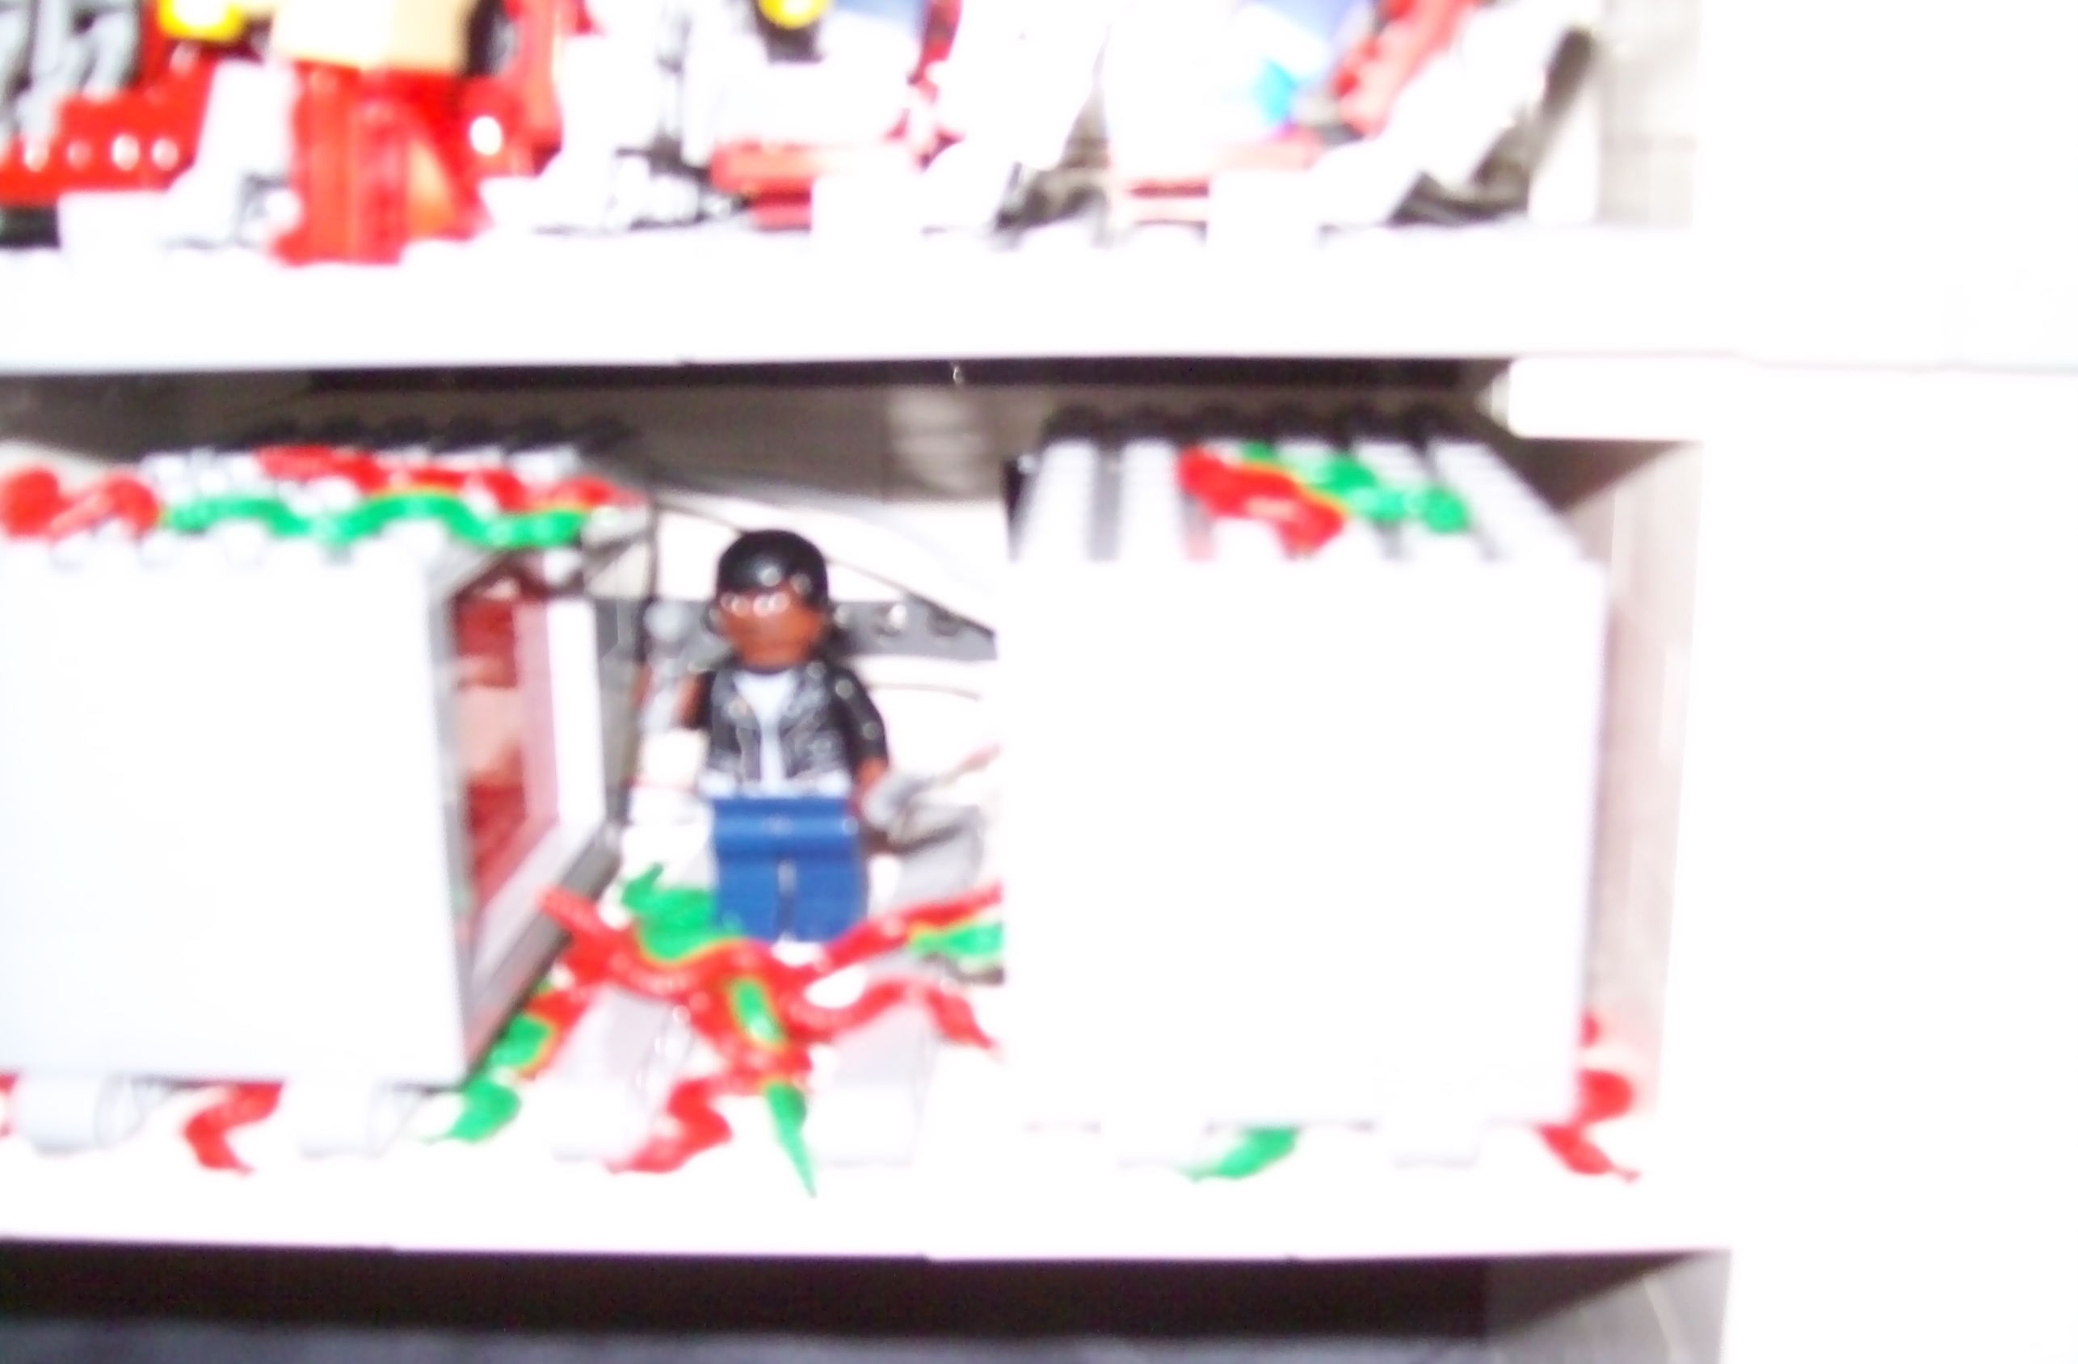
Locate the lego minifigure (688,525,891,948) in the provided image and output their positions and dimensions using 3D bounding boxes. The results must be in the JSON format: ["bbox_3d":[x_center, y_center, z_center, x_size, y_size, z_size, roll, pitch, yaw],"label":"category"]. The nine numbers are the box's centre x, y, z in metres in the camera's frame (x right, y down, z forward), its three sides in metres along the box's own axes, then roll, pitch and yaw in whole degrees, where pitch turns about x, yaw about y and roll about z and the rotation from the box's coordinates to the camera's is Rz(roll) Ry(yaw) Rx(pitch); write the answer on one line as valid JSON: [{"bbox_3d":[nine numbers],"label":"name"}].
[{"bbox_3d":[-0.026,0.006,0.224,0.022,0.043,0.014,-1,16,5],"label":"lego minifigure"}]

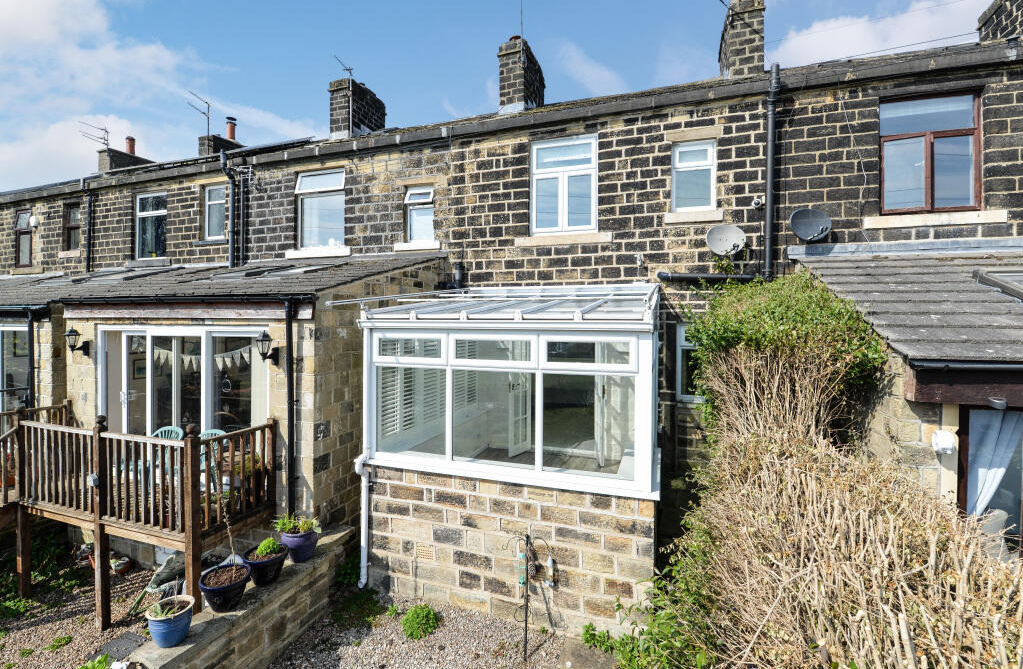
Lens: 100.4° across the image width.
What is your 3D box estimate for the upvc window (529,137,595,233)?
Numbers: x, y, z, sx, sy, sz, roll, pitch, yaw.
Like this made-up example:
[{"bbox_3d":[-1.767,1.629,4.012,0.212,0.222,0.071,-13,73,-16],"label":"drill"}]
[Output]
[{"bbox_3d":[0.881,-2.491,7.193,1.129,1.608,0.099,1,2,17],"label":"upvc window"}]

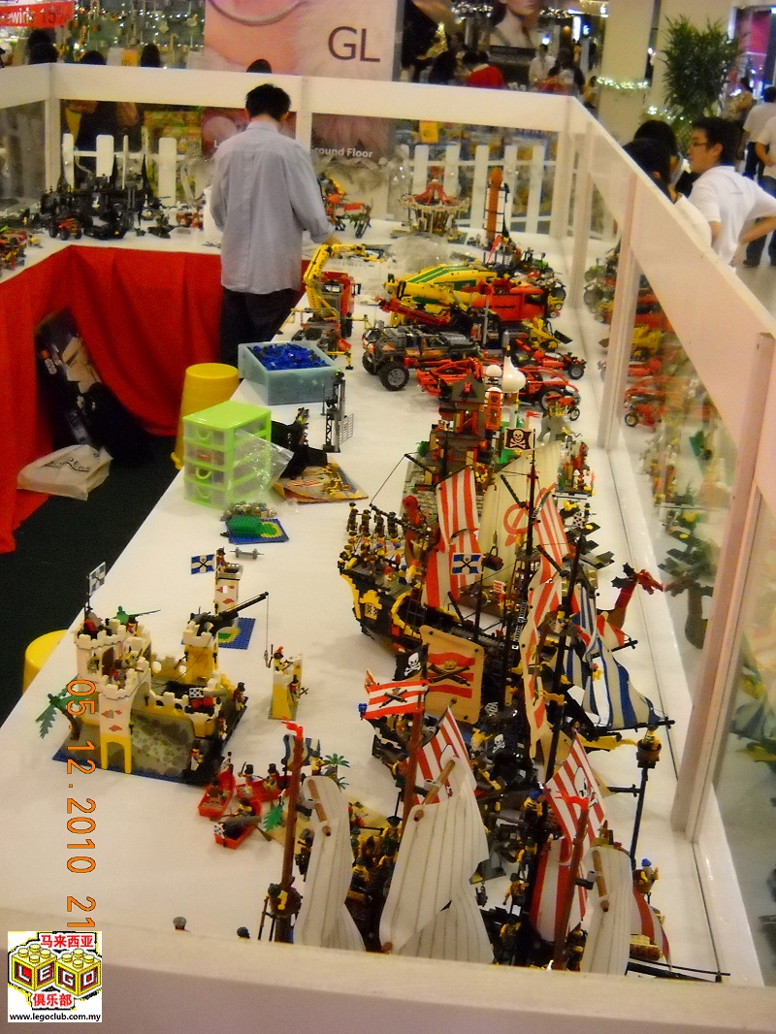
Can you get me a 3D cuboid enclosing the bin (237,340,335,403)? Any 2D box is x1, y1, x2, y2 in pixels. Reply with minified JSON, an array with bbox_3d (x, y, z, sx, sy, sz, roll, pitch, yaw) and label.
[{"bbox_3d":[-0.320,-0.464,3.948,0.250,0.113,0.335,-5,24,-20],"label":"bin"}]

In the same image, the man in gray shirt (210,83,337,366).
[{"bbox_3d":[-0.494,-1.088,5.565,0.570,1.670,0.380,9,23,14],"label":"man in gray shirt"}]

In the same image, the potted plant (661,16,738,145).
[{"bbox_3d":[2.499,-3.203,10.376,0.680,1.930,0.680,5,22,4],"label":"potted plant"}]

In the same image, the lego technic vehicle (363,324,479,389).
[{"bbox_3d":[0.118,-0.531,4.090,0.365,0.175,0.195,-3,23,-15],"label":"lego technic vehicle"}]

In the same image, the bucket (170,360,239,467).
[{"bbox_3d":[-0.822,-0.484,5.710,0.335,0.400,0.335,3,22,-1],"label":"bucket"}]

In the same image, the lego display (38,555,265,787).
[{"bbox_3d":[-0.384,0.235,2.021,0.305,0.274,0.270,7,23,10],"label":"lego display"}]

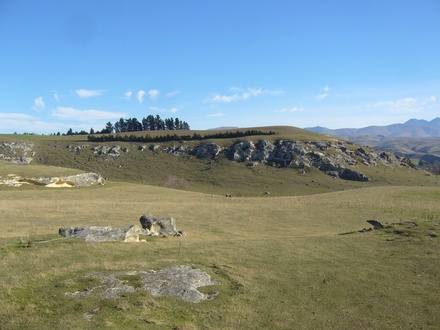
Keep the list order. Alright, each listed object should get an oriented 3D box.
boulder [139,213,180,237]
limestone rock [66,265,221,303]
[{"bbox_3d":[-5.600,5.480,40.600,3.500,1.850,2.400,0,3,0],"label":"boulder"},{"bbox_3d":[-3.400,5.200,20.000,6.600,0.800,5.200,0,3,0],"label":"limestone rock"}]

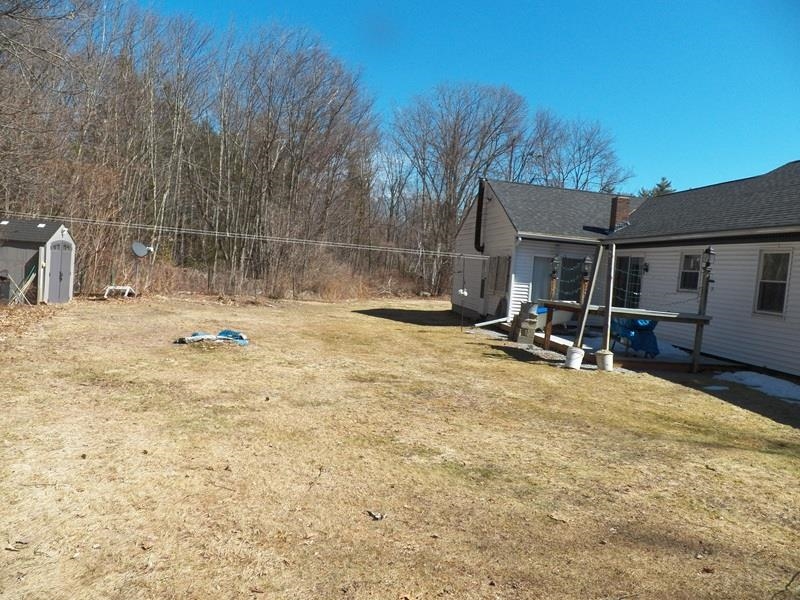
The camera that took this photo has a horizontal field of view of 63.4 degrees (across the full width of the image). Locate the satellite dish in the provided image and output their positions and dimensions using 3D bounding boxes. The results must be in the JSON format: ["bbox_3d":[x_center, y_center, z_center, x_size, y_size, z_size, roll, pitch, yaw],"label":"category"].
[{"bbox_3d":[-8.846,-1.733,22.300,0.460,0.620,0.600,6,3,21],"label":"satellite dish"}]

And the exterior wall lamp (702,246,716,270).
[{"bbox_3d":[5.957,-0.799,12.464,0.200,0.450,0.200,5,3,-7],"label":"exterior wall lamp"}]

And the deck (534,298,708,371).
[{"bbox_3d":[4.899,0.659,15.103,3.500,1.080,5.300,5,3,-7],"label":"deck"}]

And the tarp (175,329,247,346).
[{"bbox_3d":[-3.661,0.704,12.595,1.320,0.210,0.850,5,3,-7],"label":"tarp"}]

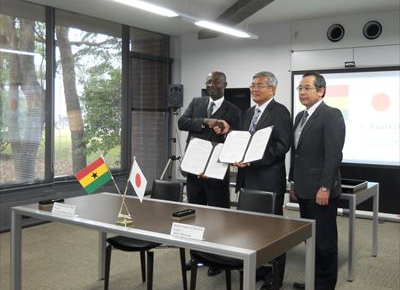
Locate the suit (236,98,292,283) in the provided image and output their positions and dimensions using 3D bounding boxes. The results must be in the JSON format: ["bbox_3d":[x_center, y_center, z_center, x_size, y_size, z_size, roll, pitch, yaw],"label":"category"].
[{"bbox_3d":[0.511,0.370,3.696,0.530,1.460,0.420,4,4,42],"label":"suit"}]

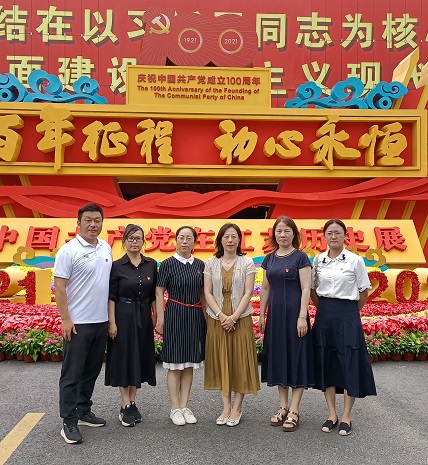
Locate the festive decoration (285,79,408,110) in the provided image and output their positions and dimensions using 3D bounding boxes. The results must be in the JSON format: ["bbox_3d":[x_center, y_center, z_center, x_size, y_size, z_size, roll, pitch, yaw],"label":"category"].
[{"bbox_3d":[3.773,-3.958,15.300,3.450,0.870,0.550,0,-1,-4],"label":"festive decoration"}]

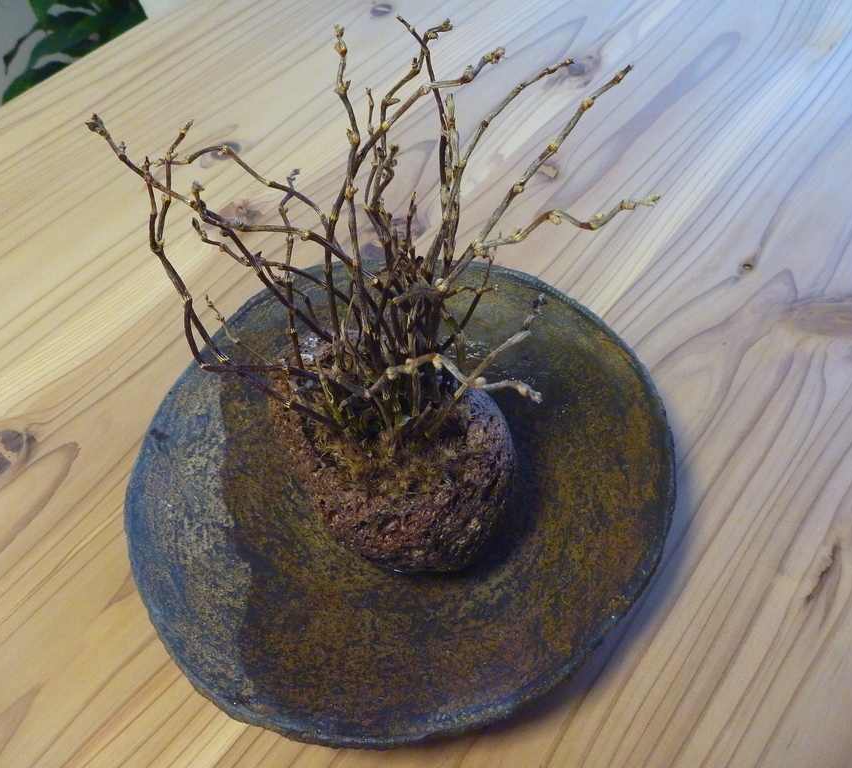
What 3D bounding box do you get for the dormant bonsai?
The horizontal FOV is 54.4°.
[{"bbox_3d":[-0.018,-0.024,0.314,0.183,0.168,0.138,-2,54,3],"label":"dormant bonsai"}]

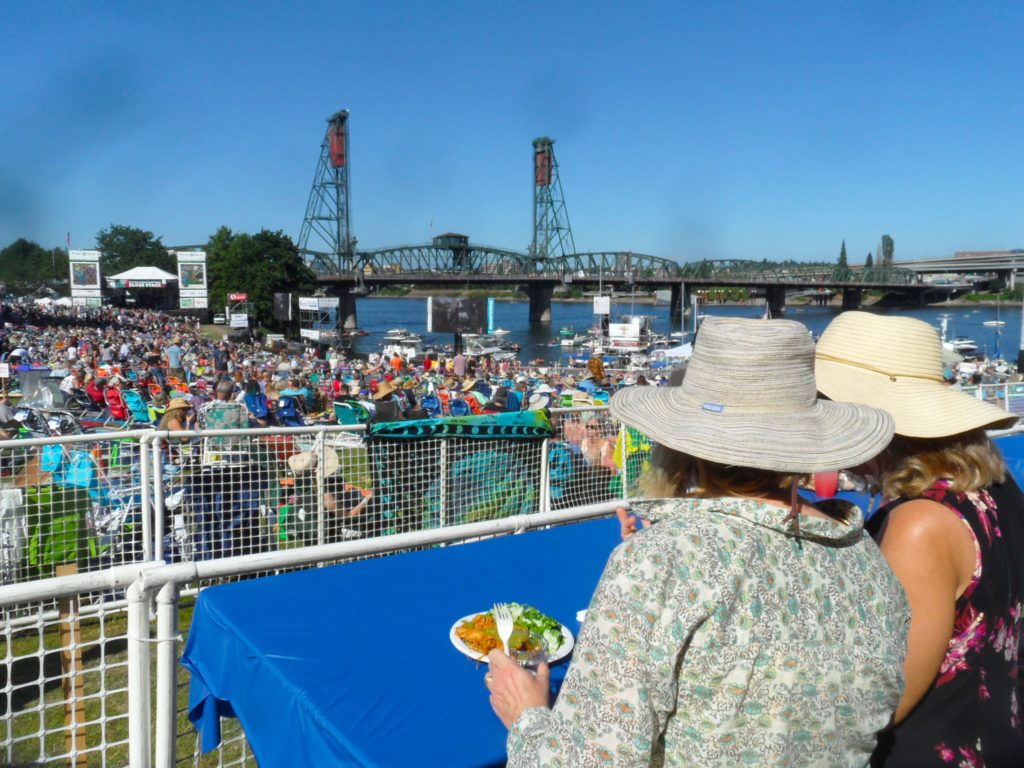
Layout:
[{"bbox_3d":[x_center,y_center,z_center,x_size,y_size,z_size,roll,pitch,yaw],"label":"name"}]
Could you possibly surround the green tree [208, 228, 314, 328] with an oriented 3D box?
[{"bbox_3d":[-46.049,-19.317,130.000,18.500,18.800,17.000,-3,8,-19],"label":"green tree"}]

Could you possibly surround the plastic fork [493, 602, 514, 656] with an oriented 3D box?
[{"bbox_3d":[-0.007,0.410,1.100,0.027,0.018,0.160,-1,40,-10],"label":"plastic fork"}]

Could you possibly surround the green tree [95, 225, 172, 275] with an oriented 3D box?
[{"bbox_3d":[-78.482,-23.868,148.000,16.500,18.500,15.500,-4,9,-27],"label":"green tree"}]

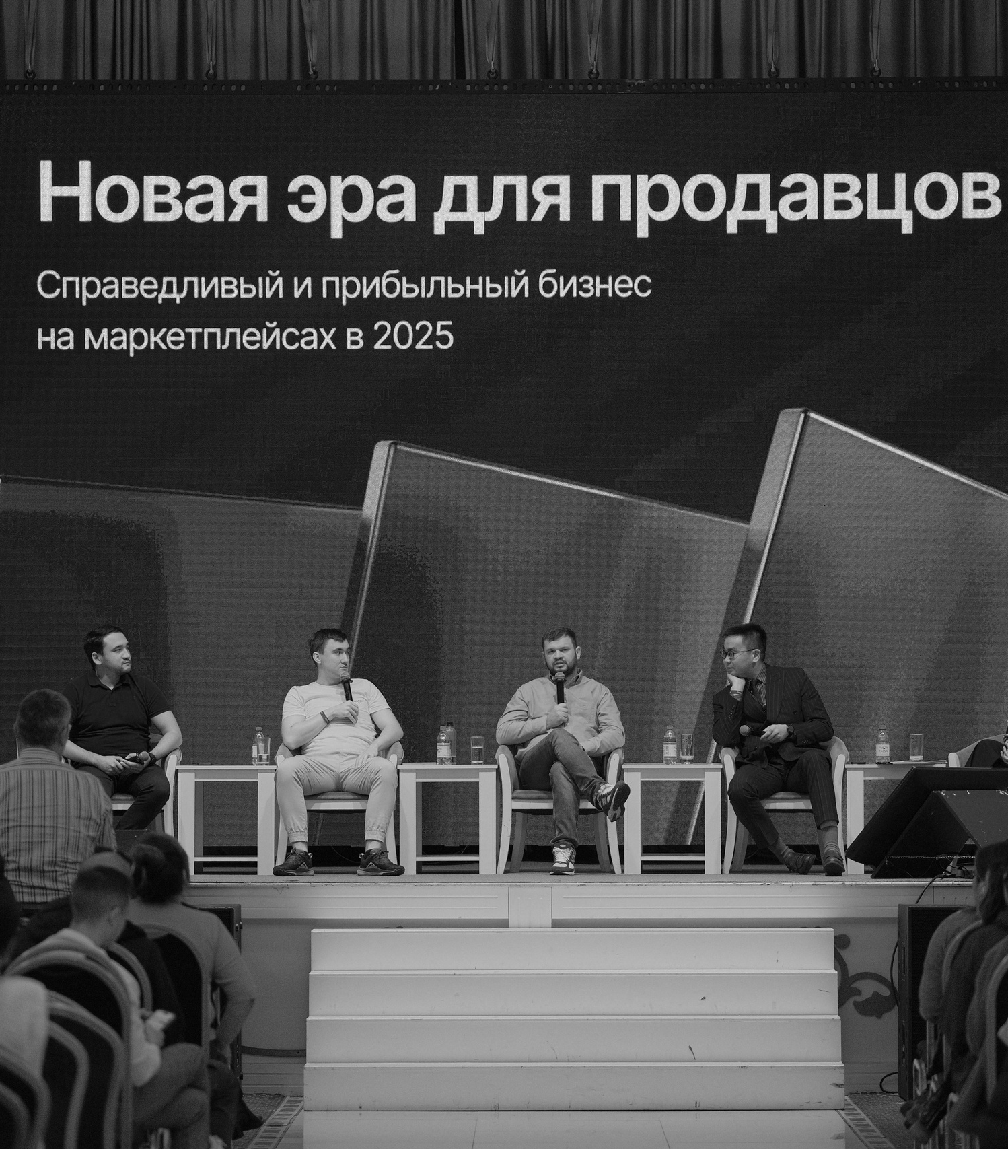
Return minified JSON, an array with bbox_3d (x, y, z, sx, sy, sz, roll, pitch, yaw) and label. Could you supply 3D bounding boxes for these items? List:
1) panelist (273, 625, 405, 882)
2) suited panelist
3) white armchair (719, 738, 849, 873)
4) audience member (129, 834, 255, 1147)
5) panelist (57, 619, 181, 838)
[{"bbox_3d":[-0.837,0.892,31.100,0.640,1.270,0.820,0,-2,-4],"label":"panelist"},{"bbox_3d":[1.397,0.877,31.100,0.640,1.290,0.800,0,-2,6],"label":"suited panelist"},{"bbox_3d":[1.439,1.166,31.400,0.640,0.730,0.600,0,-2,3],"label":"white armchair"},{"bbox_3d":[-1.288,1.712,25.000,0.580,1.310,0.850,0,-2,4],"label":"audience member"},{"bbox_3d":[-1.957,0.898,31.200,0.600,1.270,0.780,0,-2,-6],"label":"panelist"}]

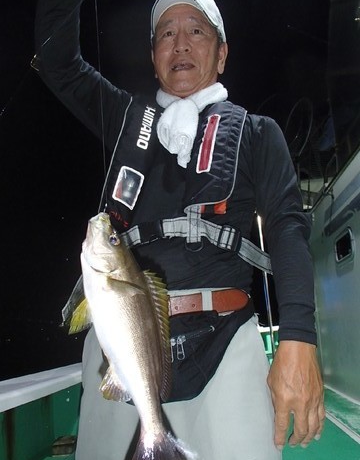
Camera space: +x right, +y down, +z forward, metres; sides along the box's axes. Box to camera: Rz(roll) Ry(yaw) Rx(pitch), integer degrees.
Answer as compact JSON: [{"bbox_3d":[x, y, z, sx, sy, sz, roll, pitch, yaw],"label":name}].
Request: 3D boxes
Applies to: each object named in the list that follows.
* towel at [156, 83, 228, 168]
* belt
[{"bbox_3d":[0.028,-0.235,0.875,0.170,0.235,0.180,-4,-14,10],"label":"towel"},{"bbox_3d":[-0.018,0.157,0.835,0.345,0.050,0.245,-3,-14,8],"label":"belt"}]

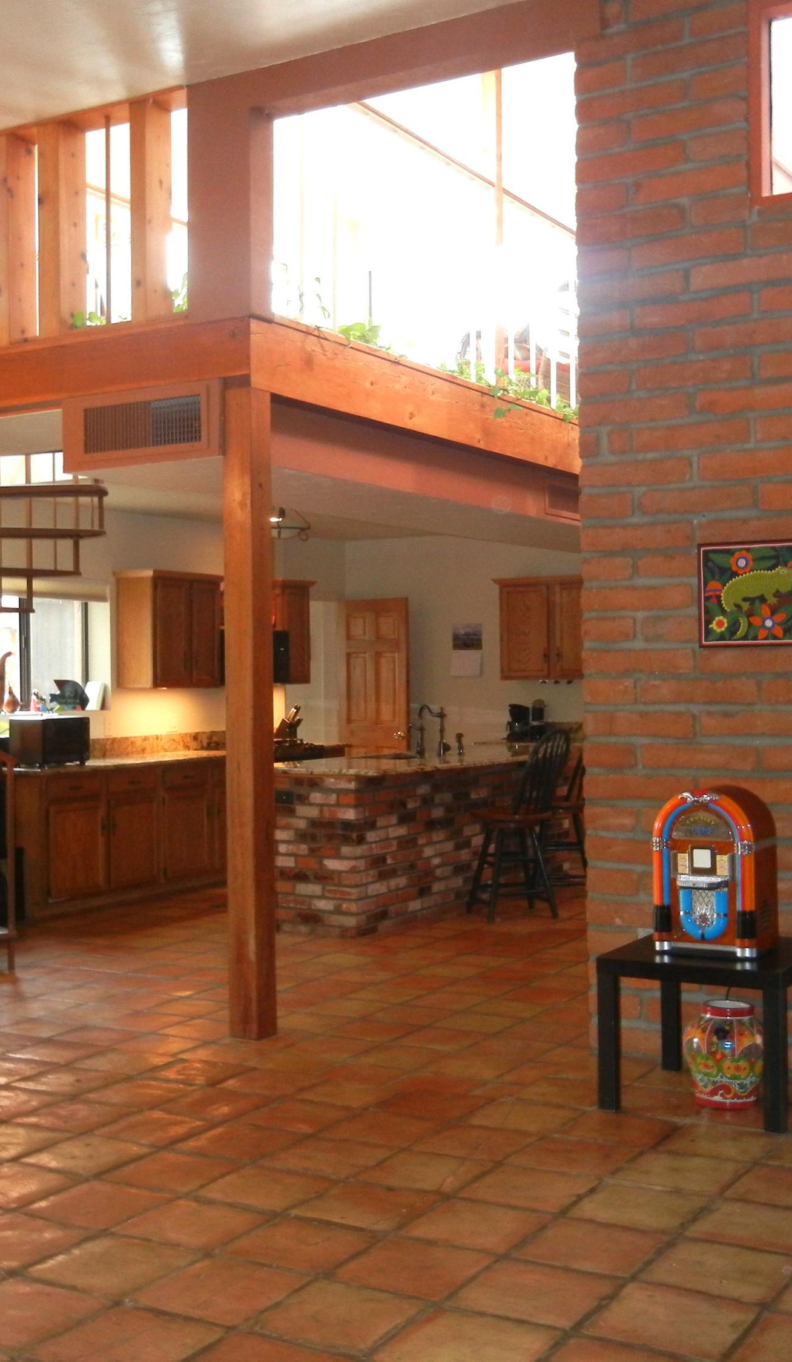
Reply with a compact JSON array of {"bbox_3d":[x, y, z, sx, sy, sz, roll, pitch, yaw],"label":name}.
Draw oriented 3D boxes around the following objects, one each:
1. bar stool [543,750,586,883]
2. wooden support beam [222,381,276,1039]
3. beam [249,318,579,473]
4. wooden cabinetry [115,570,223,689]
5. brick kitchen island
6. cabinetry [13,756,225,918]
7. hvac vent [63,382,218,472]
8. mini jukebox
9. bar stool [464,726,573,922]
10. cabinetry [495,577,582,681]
[{"bbox_3d":[1.031,0.807,9.604,0.520,1.070,0.470,-1,0,37],"label":"bar stool"},{"bbox_3d":[-0.545,0.123,5.884,0.122,2.400,0.122,-1,0,30],"label":"wooden support beam"},{"bbox_3d":[0.222,-1.210,7.216,0.111,0.255,3.206,-1,0,30],"label":"beam"},{"bbox_3d":[-1.527,-0.338,10.666,0.350,0.779,0.760,-1,0,30],"label":"wooden cabinetry"},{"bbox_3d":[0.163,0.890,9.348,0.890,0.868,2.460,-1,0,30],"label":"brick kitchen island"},{"bbox_3d":[-1.794,0.941,10.033,0.654,0.874,2.056,-1,0,30],"label":"cabinetry"},{"bbox_3d":[-1.001,-1.002,6.239,0.780,0.292,0.070,-1,0,30],"label":"hvac vent"},{"bbox_3d":[0.997,0.589,4.904,0.310,0.500,0.220,-1,0,30],"label":"mini jukebox"},{"bbox_3d":[0.697,0.809,9.006,0.520,1.070,0.470,-1,0,37],"label":"bar stool"},{"bbox_3d":[1.201,-0.401,11.996,0.860,0.760,0.330,-1,0,30],"label":"cabinetry"}]

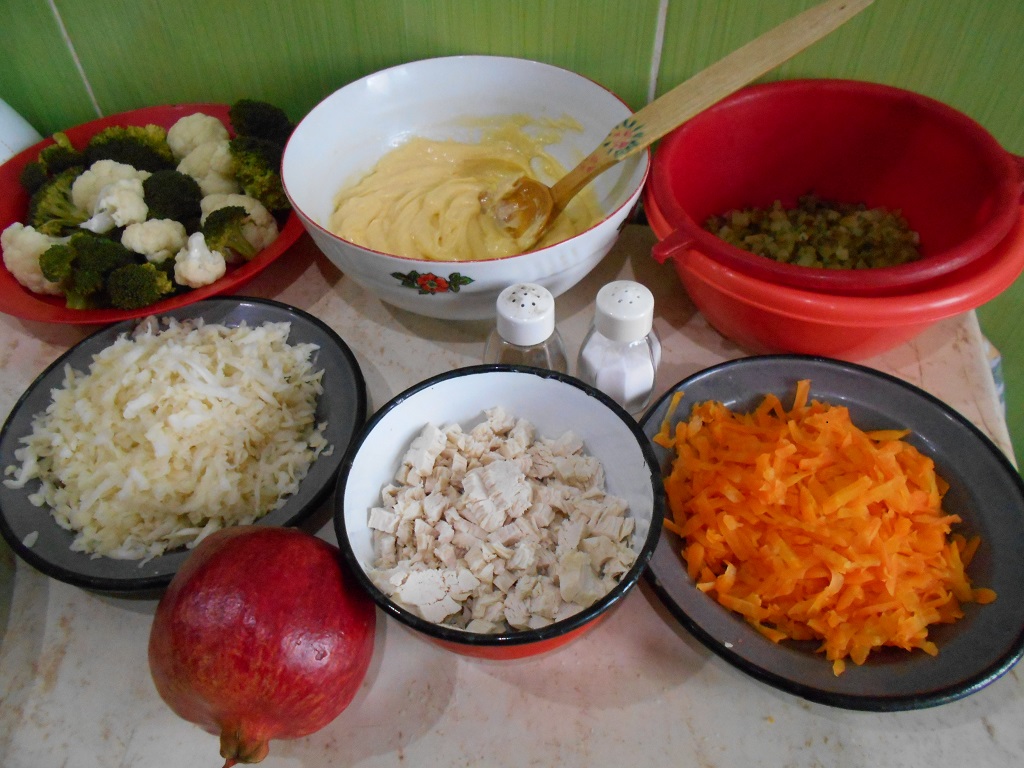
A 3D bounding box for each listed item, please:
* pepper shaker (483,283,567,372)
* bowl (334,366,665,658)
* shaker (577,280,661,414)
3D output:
[{"bbox_3d":[0.008,-0.021,0.455,0.050,0.077,0.050,-1,49,1],"label":"pepper shaker"},{"bbox_3d":[-0.005,0.069,0.383,0.152,0.067,0.152,-1,49,1],"label":"bowl"},{"bbox_3d":[0.064,-0.022,0.454,0.050,0.077,0.050,-1,49,1],"label":"shaker"}]

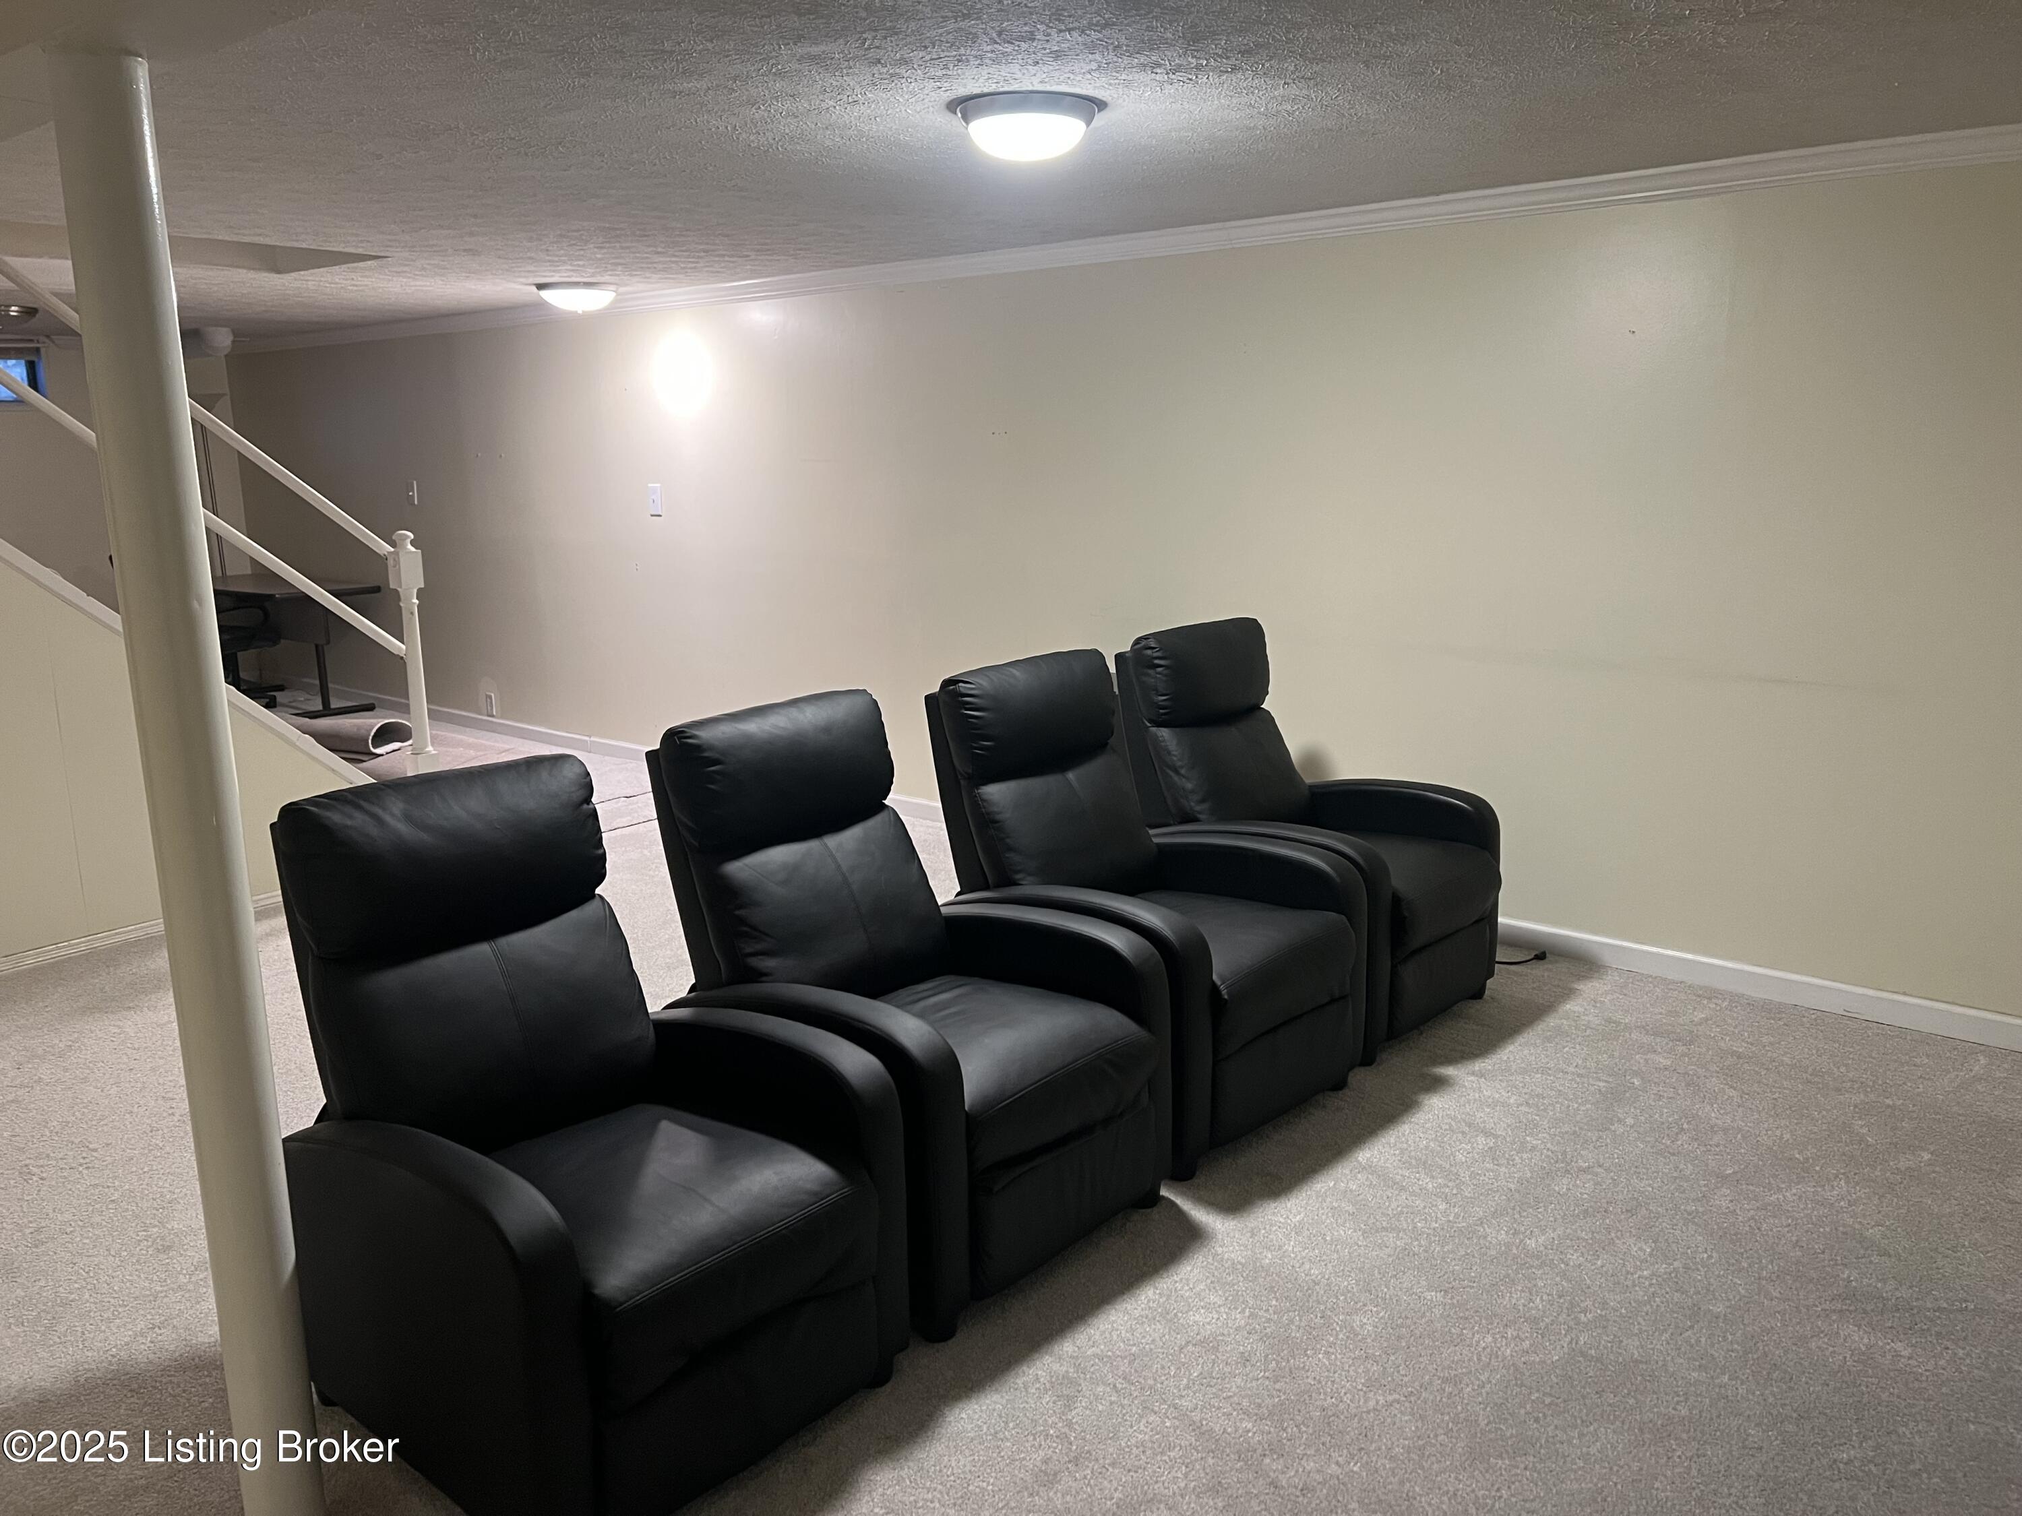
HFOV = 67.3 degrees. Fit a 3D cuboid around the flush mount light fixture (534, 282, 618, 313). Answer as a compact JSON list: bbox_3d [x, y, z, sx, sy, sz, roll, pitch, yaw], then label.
[{"bbox_3d":[-1.746,-1.851,6.120,0.326,0.107,0.326,9,16,40],"label":"flush mount light fixture"}]

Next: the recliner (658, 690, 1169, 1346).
[{"bbox_3d":[-0.204,0.408,2.882,0.835,0.977,0.681,9,16,40],"label":"recliner"}]

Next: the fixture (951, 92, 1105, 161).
[{"bbox_3d":[0.034,-1.224,2.963,0.314,0.090,0.314,-1,12,0],"label":"fixture"}]

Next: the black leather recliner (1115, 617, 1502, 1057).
[{"bbox_3d":[0.762,0.164,3.956,0.839,0.977,0.681,9,16,40],"label":"black leather recliner"}]

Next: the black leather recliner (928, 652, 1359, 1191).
[{"bbox_3d":[0.286,0.288,3.407,0.829,0.977,0.681,9,16,40],"label":"black leather recliner"}]

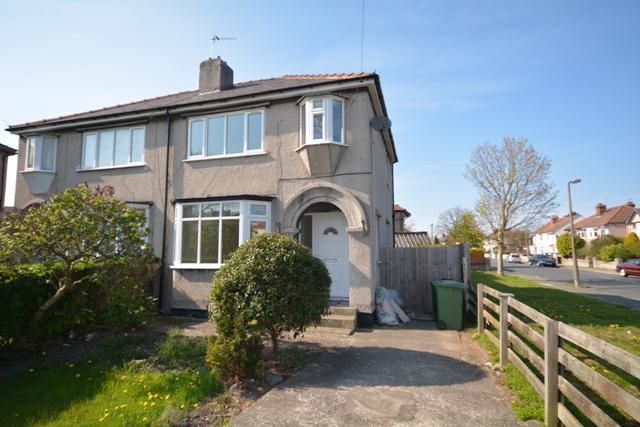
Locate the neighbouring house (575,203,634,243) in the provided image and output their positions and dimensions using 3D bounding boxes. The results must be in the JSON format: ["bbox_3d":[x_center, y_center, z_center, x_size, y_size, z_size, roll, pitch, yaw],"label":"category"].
[{"bbox_3d":[49.405,2.779,55.540,7.800,9.200,11.900,-2,-6,16],"label":"neighbouring house"}]

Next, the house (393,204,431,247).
[{"bbox_3d":[5.400,1.744,36.000,8.000,7.800,9.000,-2,-6,19],"label":"house"}]

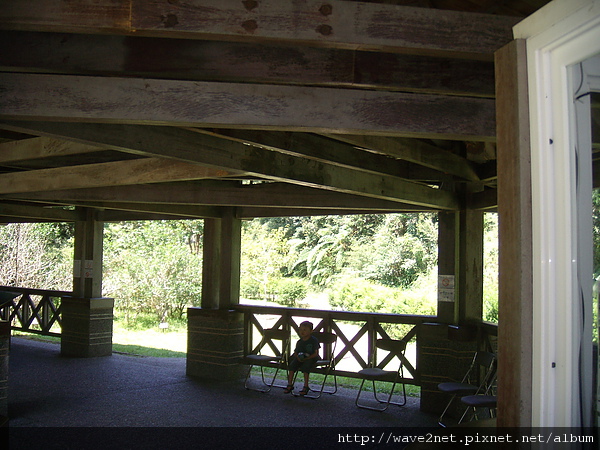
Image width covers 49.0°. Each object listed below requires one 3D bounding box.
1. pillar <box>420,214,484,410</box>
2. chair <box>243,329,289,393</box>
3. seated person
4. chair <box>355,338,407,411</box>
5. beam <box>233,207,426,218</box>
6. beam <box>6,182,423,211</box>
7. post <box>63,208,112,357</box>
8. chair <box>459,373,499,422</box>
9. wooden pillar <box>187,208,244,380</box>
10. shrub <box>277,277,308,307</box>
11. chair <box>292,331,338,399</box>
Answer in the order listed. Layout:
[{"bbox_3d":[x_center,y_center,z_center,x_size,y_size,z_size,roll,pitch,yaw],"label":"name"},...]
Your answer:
[{"bbox_3d":[1.791,0.993,7.755,0.550,2.380,0.720,4,-5,-45],"label":"pillar"},{"bbox_3d":[-0.435,1.801,8.756,0.450,0.770,0.460,-1,-3,36],"label":"chair"},{"bbox_3d":[0.059,1.688,8.454,0.360,0.920,0.470,-2,-4,40],"label":"seated person"},{"bbox_3d":[0.985,1.774,7.803,0.450,0.770,0.460,-1,-3,38],"label":"chair"},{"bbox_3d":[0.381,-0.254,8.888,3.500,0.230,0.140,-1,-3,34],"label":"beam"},{"bbox_3d":[-0.709,-0.346,7.380,5.200,0.250,0.150,1,-3,-11],"label":"beam"},{"bbox_3d":[-3.695,0.985,11.523,0.770,2.570,0.480,-1,-3,34],"label":"post"},{"bbox_3d":[1.778,1.702,6.171,0.480,0.780,0.450,1,-3,-9],"label":"chair"},{"bbox_3d":[-1.213,1.034,9.836,0.800,2.440,0.480,-1,-4,33],"label":"wooden pillar"},{"bbox_3d":[-0.260,2.473,24.500,1.200,1.120,1.100,1,-3,0],"label":"shrub"},{"bbox_3d":[0.213,1.824,8.618,0.450,0.770,0.470,-1,-4,35],"label":"chair"}]

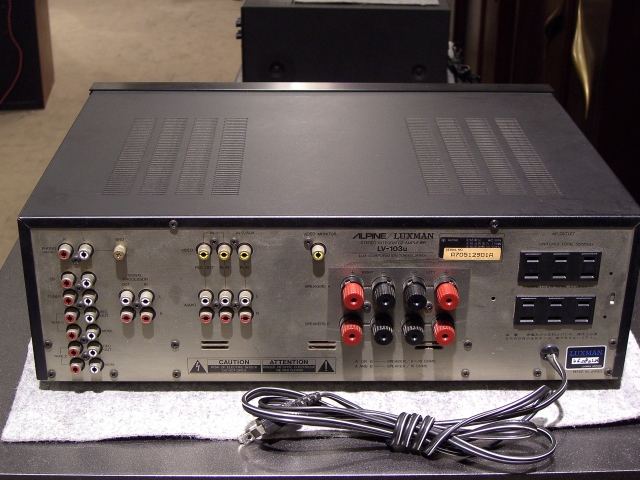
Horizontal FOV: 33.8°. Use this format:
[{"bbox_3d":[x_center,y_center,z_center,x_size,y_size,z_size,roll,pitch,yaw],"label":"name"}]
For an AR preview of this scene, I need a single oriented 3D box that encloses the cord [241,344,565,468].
[{"bbox_3d":[0.059,0.117,0.746,0.232,0.044,0.082,0,25,-1],"label":"cord"}]

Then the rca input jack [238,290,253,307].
[{"bbox_3d":[-0.053,0.042,0.753,0.010,0.010,0.009,0,25,-2],"label":"rca input jack"}]

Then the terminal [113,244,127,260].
[{"bbox_3d":[-0.138,0.009,0.727,0.008,0.008,0.010,0,25,-2],"label":"terminal"}]

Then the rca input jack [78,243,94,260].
[{"bbox_3d":[-0.162,0.009,0.727,0.009,0.009,0.009,0,25,-2],"label":"rca input jack"}]

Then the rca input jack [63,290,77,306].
[{"bbox_3d":[-0.178,0.042,0.749,0.010,0.010,0.009,0,25,-2],"label":"rca input jack"}]

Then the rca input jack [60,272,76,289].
[{"bbox_3d":[-0.176,0.029,0.735,0.009,0.009,0.009,0,25,-2],"label":"rca input jack"}]

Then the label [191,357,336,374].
[{"bbox_3d":[-0.042,0.093,0.777,0.109,0.013,0.001,0,25,-1],"label":"label"}]

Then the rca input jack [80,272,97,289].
[{"bbox_3d":[-0.163,0.029,0.740,0.010,0.010,0.009,0,25,-1],"label":"rca input jack"}]

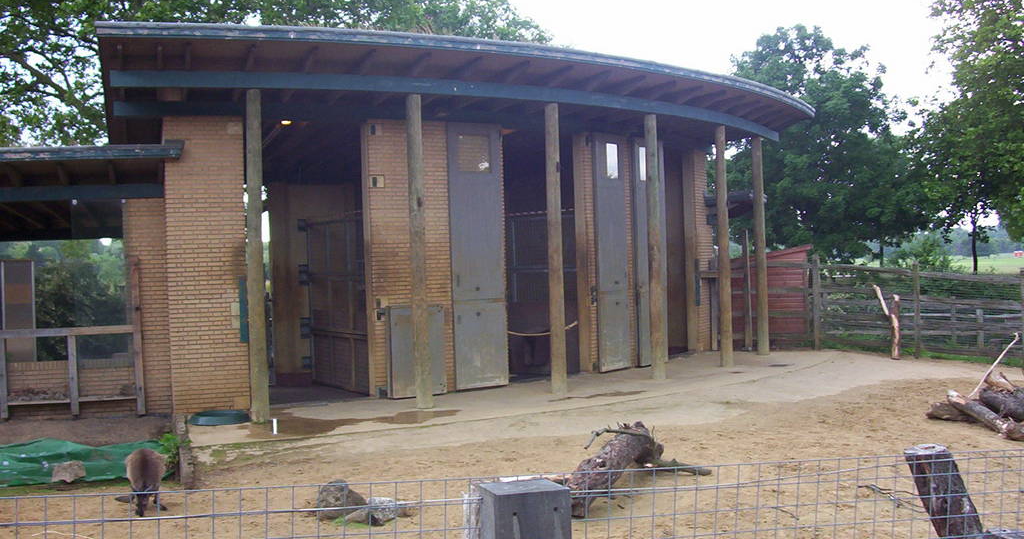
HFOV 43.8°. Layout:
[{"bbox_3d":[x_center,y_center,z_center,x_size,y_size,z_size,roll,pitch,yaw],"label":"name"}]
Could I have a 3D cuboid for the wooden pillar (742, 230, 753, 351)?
[{"bbox_3d":[4.669,0.412,25.290,0.130,2.392,0.130,-2,0,-5],"label":"wooden pillar"}]

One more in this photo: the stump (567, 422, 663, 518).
[{"bbox_3d":[0.866,1.661,10.800,0.430,0.442,2.150,-2,1,20],"label":"stump"}]

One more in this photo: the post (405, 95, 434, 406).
[{"bbox_3d":[-1.193,-0.233,16.500,0.215,4.050,0.215,-2,0,-30],"label":"post"}]

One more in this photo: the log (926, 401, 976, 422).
[{"bbox_3d":[4.846,1.559,13.900,0.750,0.200,0.260,-1,0,31],"label":"log"}]

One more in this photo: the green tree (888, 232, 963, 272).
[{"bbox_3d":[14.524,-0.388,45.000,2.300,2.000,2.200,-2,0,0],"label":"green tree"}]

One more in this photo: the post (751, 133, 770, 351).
[{"bbox_3d":[4.582,-0.426,23.500,0.210,4.020,0.210,-1,0,28],"label":"post"}]

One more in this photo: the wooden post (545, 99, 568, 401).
[{"bbox_3d":[0.611,-0.278,17.700,0.215,4.030,0.215,-2,0,0],"label":"wooden post"}]

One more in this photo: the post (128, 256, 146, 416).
[{"bbox_3d":[-5.041,0.896,17.191,0.115,2.144,0.110,-2,0,-12],"label":"post"}]

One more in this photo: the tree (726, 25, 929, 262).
[{"bbox_3d":[10.327,-3.369,42.033,6.300,9.340,6.300,-2,0,0],"label":"tree"}]

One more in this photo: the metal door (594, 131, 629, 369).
[{"bbox_3d":[1.656,-0.254,20.900,0.080,3.820,0.800,-1,1,41],"label":"metal door"}]

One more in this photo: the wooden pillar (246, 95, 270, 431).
[{"bbox_3d":[-3.207,-0.168,16.102,0.220,4.206,0.220,-1,1,-20],"label":"wooden pillar"}]

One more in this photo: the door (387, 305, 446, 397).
[{"bbox_3d":[-1.374,1.186,18.518,0.962,1.284,0.070,-2,1,-37],"label":"door"}]

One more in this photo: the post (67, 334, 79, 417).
[{"bbox_3d":[-5.885,1.418,17.095,0.103,1.108,0.100,-3,0,-12],"label":"post"}]

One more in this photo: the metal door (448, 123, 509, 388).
[{"bbox_3d":[-0.496,-0.196,19.338,0.996,3.989,0.070,-2,1,-39],"label":"metal door"}]

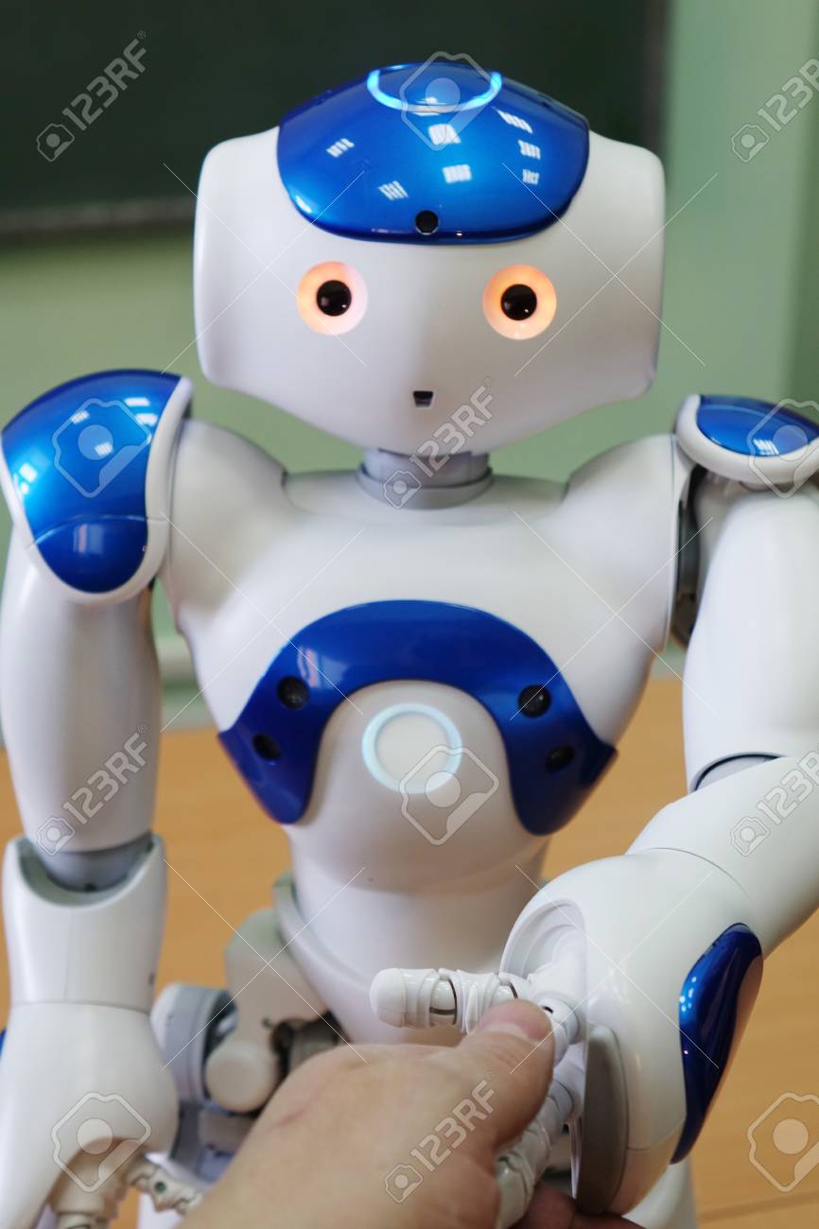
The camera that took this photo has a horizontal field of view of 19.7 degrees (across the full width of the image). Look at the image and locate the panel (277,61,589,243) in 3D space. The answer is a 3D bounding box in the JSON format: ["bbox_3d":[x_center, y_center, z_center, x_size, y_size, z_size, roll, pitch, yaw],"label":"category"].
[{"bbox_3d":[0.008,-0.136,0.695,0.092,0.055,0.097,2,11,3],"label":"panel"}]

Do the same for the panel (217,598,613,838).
[{"bbox_3d":[0.002,0.028,0.720,0.124,0.081,0.047,3,24,2],"label":"panel"}]

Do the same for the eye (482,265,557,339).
[{"bbox_3d":[0.031,-0.088,0.663,0.021,0.021,0.007,1,9,-6],"label":"eye"}]

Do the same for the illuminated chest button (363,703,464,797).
[{"bbox_3d":[0.001,0.040,0.703,0.030,0.030,0.006,3,20,2],"label":"illuminated chest button"}]

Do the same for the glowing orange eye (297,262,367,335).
[{"bbox_3d":[-0.022,-0.089,0.665,0.020,0.021,0.007,3,9,11],"label":"glowing orange eye"}]

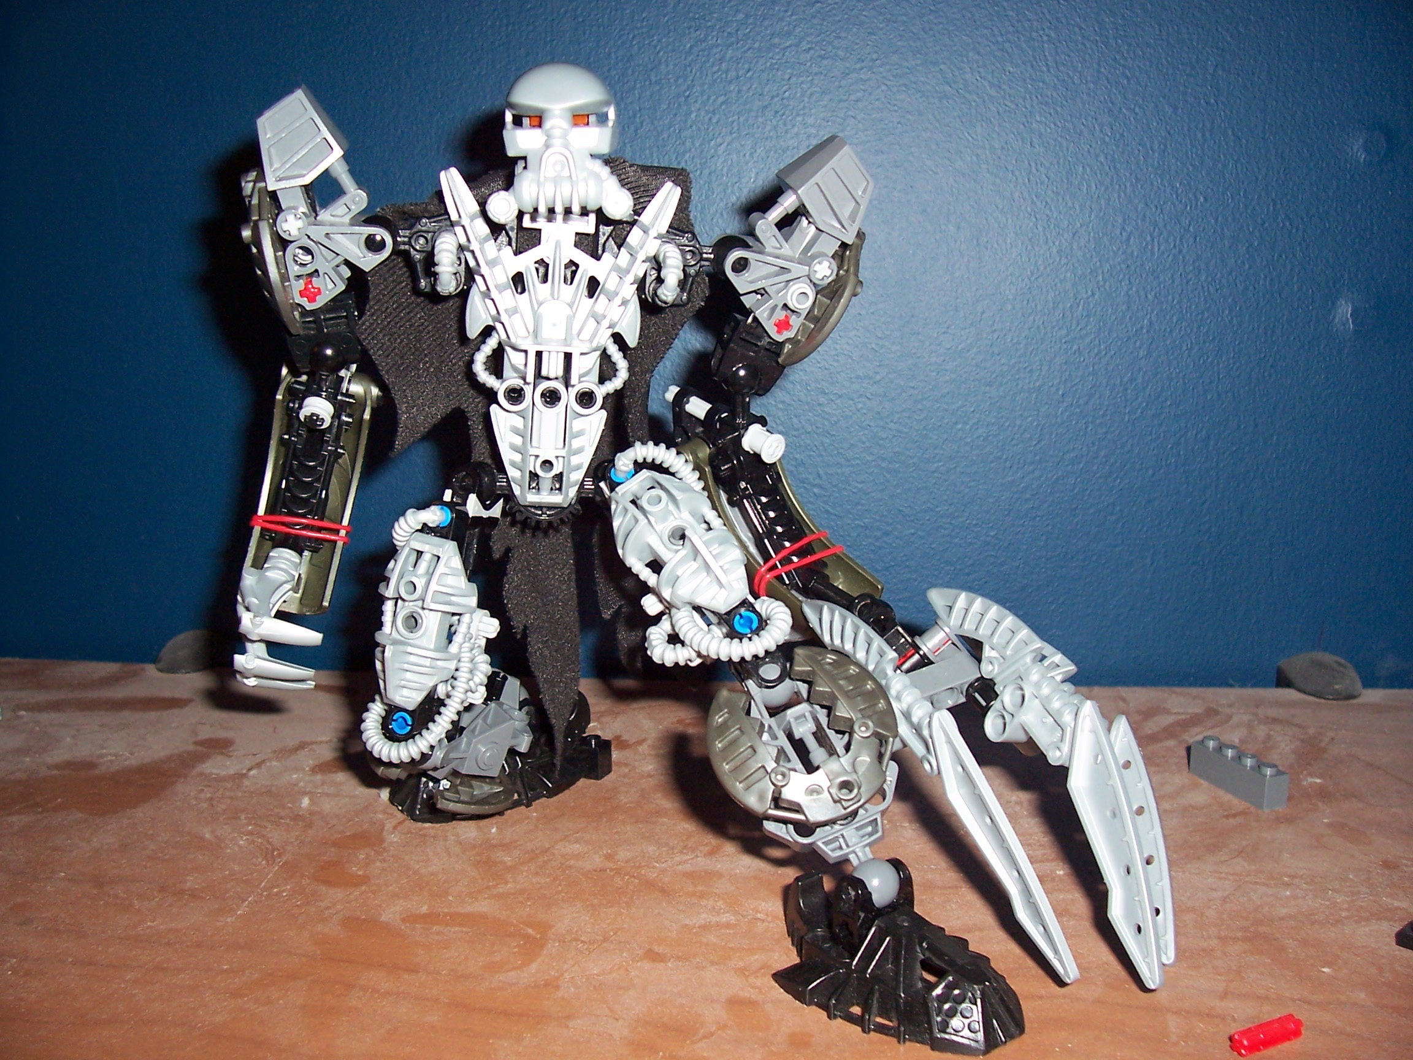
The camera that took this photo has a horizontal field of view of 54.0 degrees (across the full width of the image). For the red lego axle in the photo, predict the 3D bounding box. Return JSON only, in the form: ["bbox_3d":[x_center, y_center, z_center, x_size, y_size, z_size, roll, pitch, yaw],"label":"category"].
[{"bbox_3d":[0.107,0.096,0.264,0.016,0.005,0.005,-5,11,-25],"label":"red lego axle"}]

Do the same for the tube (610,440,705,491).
[{"bbox_3d":[-0.011,-0.015,0.320,0.021,0.011,0.011,10,10,-7],"label":"tube"}]

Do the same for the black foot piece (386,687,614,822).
[{"bbox_3d":[-0.062,0.061,0.402,0.061,0.028,0.044,-8,13,-39],"label":"black foot piece"}]

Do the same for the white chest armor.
[{"bbox_3d":[-0.033,-0.043,0.311,0.052,0.076,0.024,0,10,-10],"label":"white chest armor"}]

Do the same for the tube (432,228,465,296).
[{"bbox_3d":[-0.057,-0.060,0.309,0.007,0.015,0.009,-2,10,-9],"label":"tube"}]

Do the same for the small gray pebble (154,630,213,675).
[{"bbox_3d":[-0.201,0.046,0.539,0.024,0.016,0.017,1,10,6],"label":"small gray pebble"}]

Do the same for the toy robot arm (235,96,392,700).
[{"bbox_3d":[-0.092,-0.033,0.322,0.037,0.137,0.039,-1,10,-14],"label":"toy robot arm"}]

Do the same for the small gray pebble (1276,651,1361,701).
[{"bbox_3d":[0.214,0.050,0.490,0.029,0.015,0.018,1,10,6],"label":"small gray pebble"}]

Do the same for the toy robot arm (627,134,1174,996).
[{"bbox_3d":[0.042,0.005,0.319,0.064,0.202,0.071,-23,-8,-3],"label":"toy robot arm"}]

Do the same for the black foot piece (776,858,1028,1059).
[{"bbox_3d":[0.038,0.081,0.285,0.043,0.027,0.059,-9,13,-42],"label":"black foot piece"}]

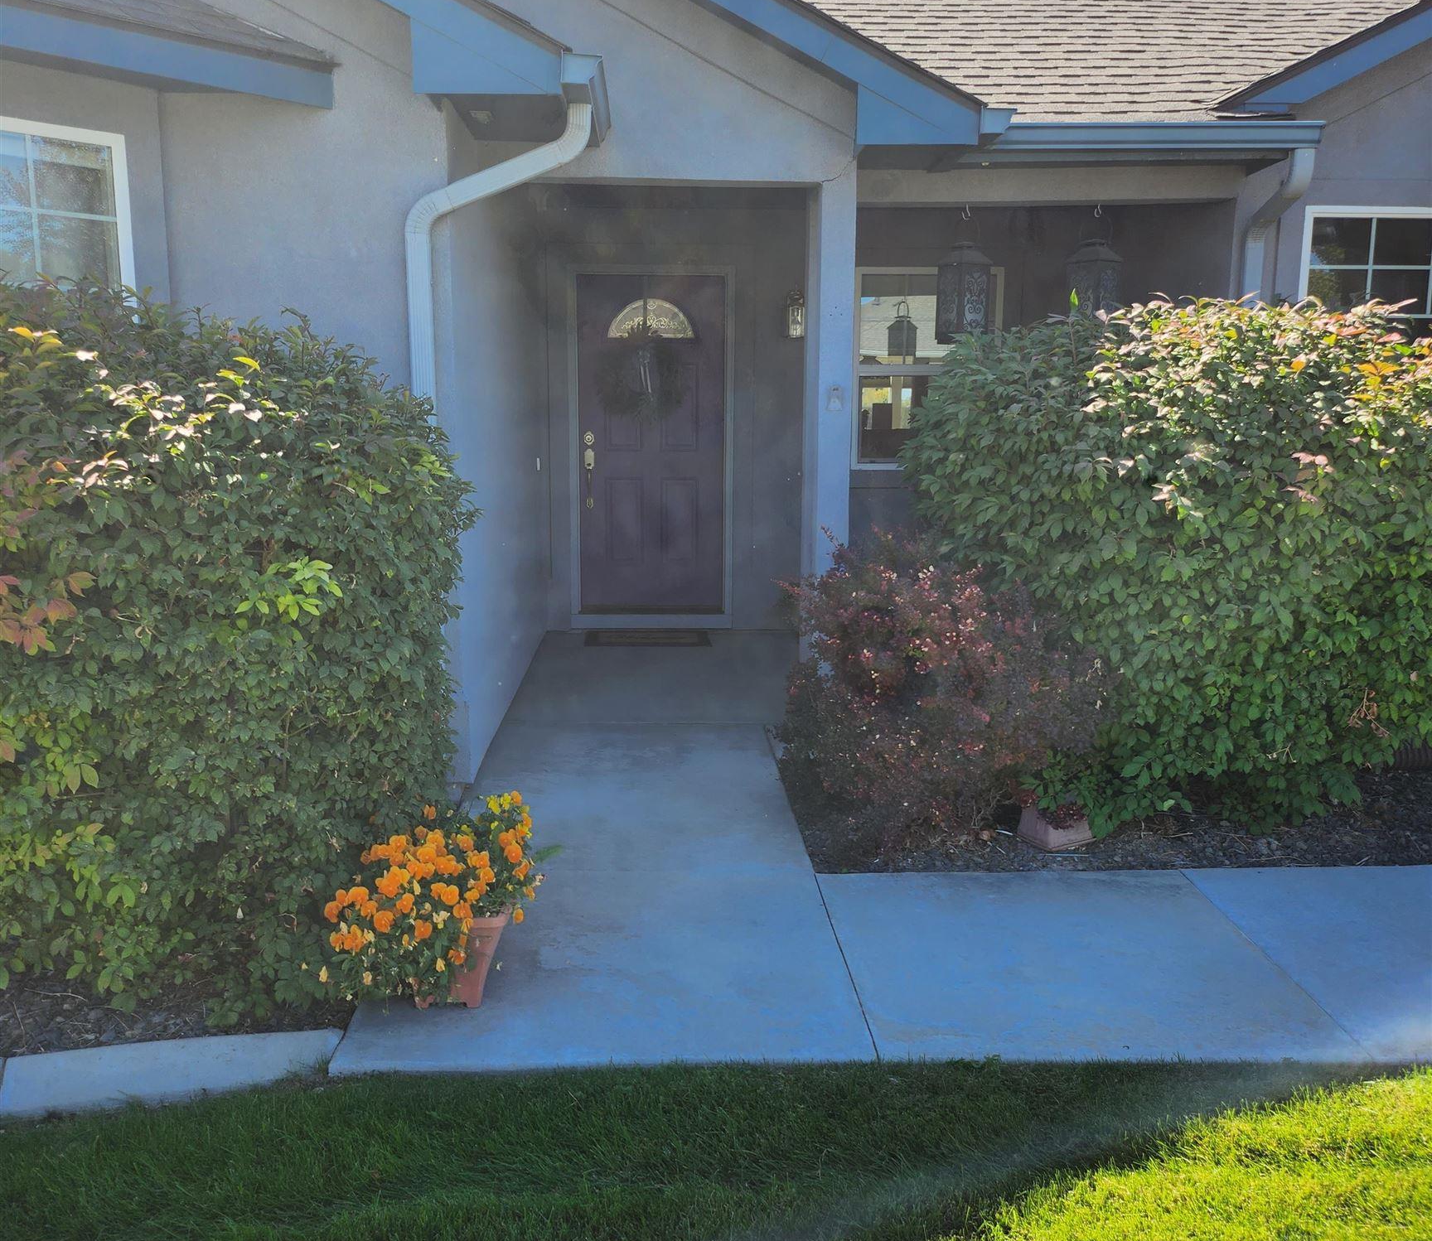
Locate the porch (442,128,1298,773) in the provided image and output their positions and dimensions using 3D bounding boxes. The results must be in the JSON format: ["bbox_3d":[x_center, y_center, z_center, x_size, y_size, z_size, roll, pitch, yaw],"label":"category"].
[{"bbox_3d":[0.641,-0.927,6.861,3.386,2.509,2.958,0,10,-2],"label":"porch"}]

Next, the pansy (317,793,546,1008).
[{"bbox_3d":[-0.683,0.690,3.344,0.541,0.520,0.439,0,10,-2],"label":"pansy"}]

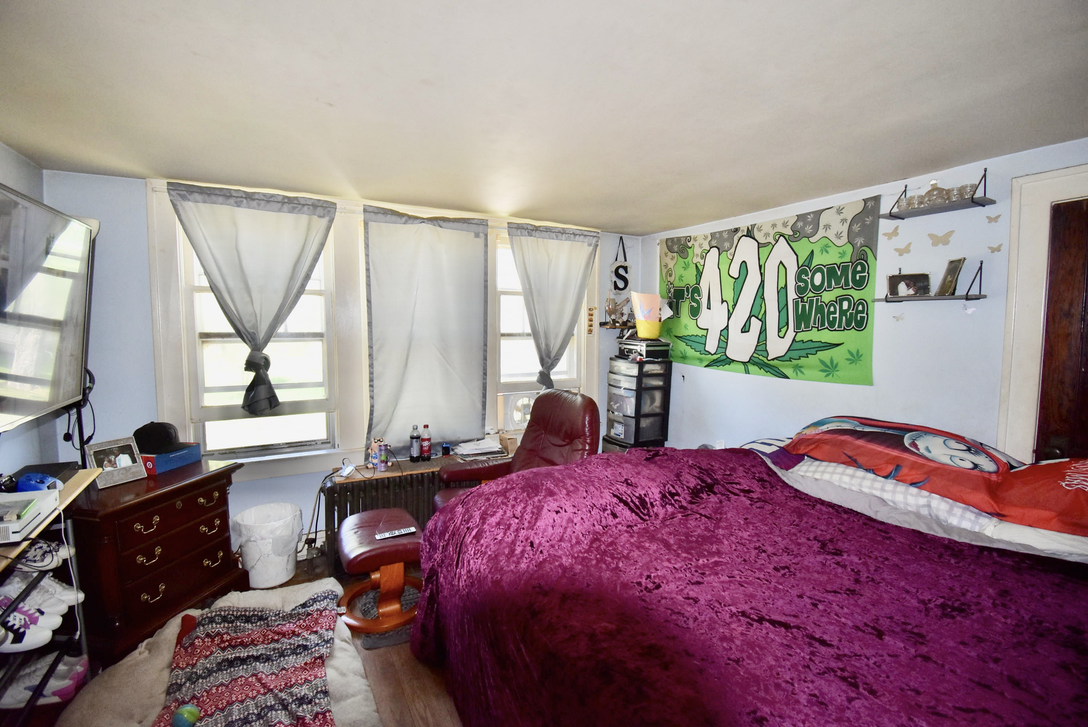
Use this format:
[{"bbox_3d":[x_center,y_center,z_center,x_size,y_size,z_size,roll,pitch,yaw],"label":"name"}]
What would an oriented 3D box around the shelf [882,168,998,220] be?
[{"bbox_3d":[1.657,-0.724,1.927,0.150,0.158,0.370,-2,5,-29],"label":"shelf"}]

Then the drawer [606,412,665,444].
[{"bbox_3d":[0.697,0.470,3.466,0.330,0.205,0.320,-2,5,-29],"label":"drawer"}]

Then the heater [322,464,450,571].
[{"bbox_3d":[-0.826,0.874,2.696,0.860,0.505,0.220,-2,5,-29],"label":"heater"}]

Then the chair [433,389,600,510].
[{"bbox_3d":[-0.093,0.652,2.346,0.820,1.010,0.780,-2,5,-29],"label":"chair"}]

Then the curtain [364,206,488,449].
[{"bbox_3d":[-0.724,-0.191,2.869,0.785,1.495,0.070,-2,4,-27],"label":"curtain"}]

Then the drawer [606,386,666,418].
[{"bbox_3d":[0.714,0.270,3.454,0.310,0.204,0.335,-2,4,-27],"label":"drawer"}]

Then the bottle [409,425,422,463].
[{"bbox_3d":[-0.782,0.490,2.770,0.068,0.228,0.068,-2,4,-27],"label":"bottle"}]

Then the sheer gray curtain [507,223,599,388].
[{"bbox_3d":[0.085,-0.391,3.270,0.739,1.171,0.090,-2,4,-27],"label":"sheer gray curtain"}]

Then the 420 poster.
[{"bbox_3d":[1.252,-0.409,2.852,0.025,0.918,1.510,-2,5,-29],"label":"420 poster"}]

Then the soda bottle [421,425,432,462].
[{"bbox_3d":[-0.738,0.490,2.831,0.069,0.230,0.069,-2,5,-29],"label":"soda bottle"}]

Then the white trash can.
[{"bbox_3d":[-1.430,0.962,2.378,0.295,0.355,0.295,-2,5,-29],"label":"white trash can"}]

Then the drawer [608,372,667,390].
[{"bbox_3d":[0.701,0.125,3.437,0.330,0.100,0.320,-2,5,-29],"label":"drawer"}]

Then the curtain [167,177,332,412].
[{"bbox_3d":[-1.527,-0.314,2.452,0.755,1.190,0.090,-2,4,-27],"label":"curtain"}]

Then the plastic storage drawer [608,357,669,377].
[{"bbox_3d":[0.714,0.030,3.440,0.310,0.105,0.335,-2,4,-27],"label":"plastic storage drawer"}]

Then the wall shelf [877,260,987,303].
[{"bbox_3d":[1.657,-0.348,1.951,0.150,0.158,0.370,-2,5,-29],"label":"wall shelf"}]

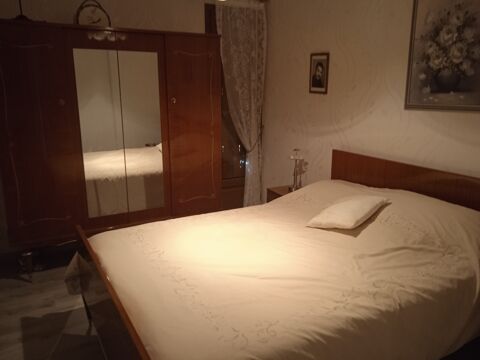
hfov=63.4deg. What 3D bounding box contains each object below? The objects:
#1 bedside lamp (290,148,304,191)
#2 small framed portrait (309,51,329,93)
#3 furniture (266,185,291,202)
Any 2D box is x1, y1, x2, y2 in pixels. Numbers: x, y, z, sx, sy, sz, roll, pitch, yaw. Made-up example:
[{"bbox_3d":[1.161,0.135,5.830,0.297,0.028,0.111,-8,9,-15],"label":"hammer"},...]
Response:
[{"bbox_3d":[0.524,-0.093,3.611,0.140,0.385,0.140,-7,15,-29],"label":"bedside lamp"},{"bbox_3d":[0.675,-0.917,3.351,0.020,0.335,0.240,-7,15,-29],"label":"small framed portrait"},{"bbox_3d":[0.505,0.339,3.640,0.320,0.480,0.430,-7,15,-29],"label":"furniture"}]

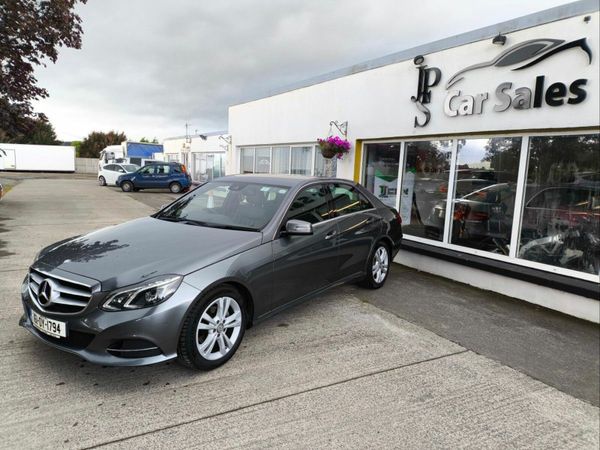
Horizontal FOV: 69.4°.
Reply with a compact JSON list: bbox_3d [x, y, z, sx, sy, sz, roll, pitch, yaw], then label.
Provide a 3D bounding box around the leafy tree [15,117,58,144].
[{"bbox_3d":[-35.365,-11.002,57.863,6.300,6.843,6.300,-2,9,-31],"label":"leafy tree"}]

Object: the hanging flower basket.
[{"bbox_3d":[0.624,-1.447,8.106,0.560,0.420,0.580,2,8,0],"label":"hanging flower basket"}]

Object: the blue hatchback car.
[{"bbox_3d":[-7.524,-2.491,22.539,3.760,1.490,1.660,1,8,-10],"label":"blue hatchback car"}]

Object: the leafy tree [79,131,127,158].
[{"bbox_3d":[-25.073,-9.369,55.012,6.100,5.165,6.100,-1,8,-24],"label":"leafy tree"}]

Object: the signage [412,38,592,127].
[{"bbox_3d":[2.385,-1.813,5.700,0.080,0.930,2.610,-2,9,-31],"label":"signage"}]

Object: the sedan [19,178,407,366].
[{"bbox_3d":[-0.402,0.134,4.963,1.900,1.460,4.880,7,9,34],"label":"sedan"}]

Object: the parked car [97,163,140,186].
[{"bbox_3d":[-10.580,-3.094,26.879,3.980,1.460,1.730,6,8,24],"label":"parked car"}]

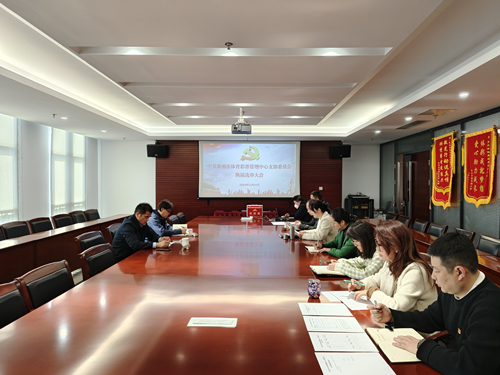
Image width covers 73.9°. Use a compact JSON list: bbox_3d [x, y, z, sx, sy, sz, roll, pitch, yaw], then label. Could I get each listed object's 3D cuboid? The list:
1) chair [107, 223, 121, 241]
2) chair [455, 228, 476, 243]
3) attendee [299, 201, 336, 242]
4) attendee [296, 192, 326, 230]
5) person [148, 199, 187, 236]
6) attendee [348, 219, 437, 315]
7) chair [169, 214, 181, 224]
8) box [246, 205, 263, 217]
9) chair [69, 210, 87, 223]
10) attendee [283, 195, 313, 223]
[{"bbox_3d":[-1.546,0.993,4.480,0.580,0.960,0.500,0,1,1],"label":"chair"},{"bbox_3d":[2.368,0.998,4.100,0.580,0.960,0.500,0,1,4],"label":"chair"},{"bbox_3d":[0.998,0.824,4.473,0.690,1.260,0.480,0,1,1],"label":"attendee"},{"bbox_3d":[1.069,0.803,5.441,0.700,1.270,0.500,0,1,1],"label":"attendee"},{"bbox_3d":[-1.281,0.807,4.994,0.710,1.260,0.500,0,1,1],"label":"person"},{"bbox_3d":[0.955,0.863,2.154,0.690,1.260,0.480,0,1,1],"label":"attendee"},{"bbox_3d":[-1.045,0.974,5.720,0.580,0.960,0.500,0,1,1],"label":"chair"},{"bbox_3d":[0.117,0.533,7.450,0.350,0.270,0.240,0,1,1],"label":"box"},{"bbox_3d":[-3.104,0.963,6.420,0.580,0.960,0.500,0,1,1],"label":"chair"},{"bbox_3d":[1.142,0.803,6.750,0.750,1.270,0.500,0,1,-2],"label":"attendee"}]

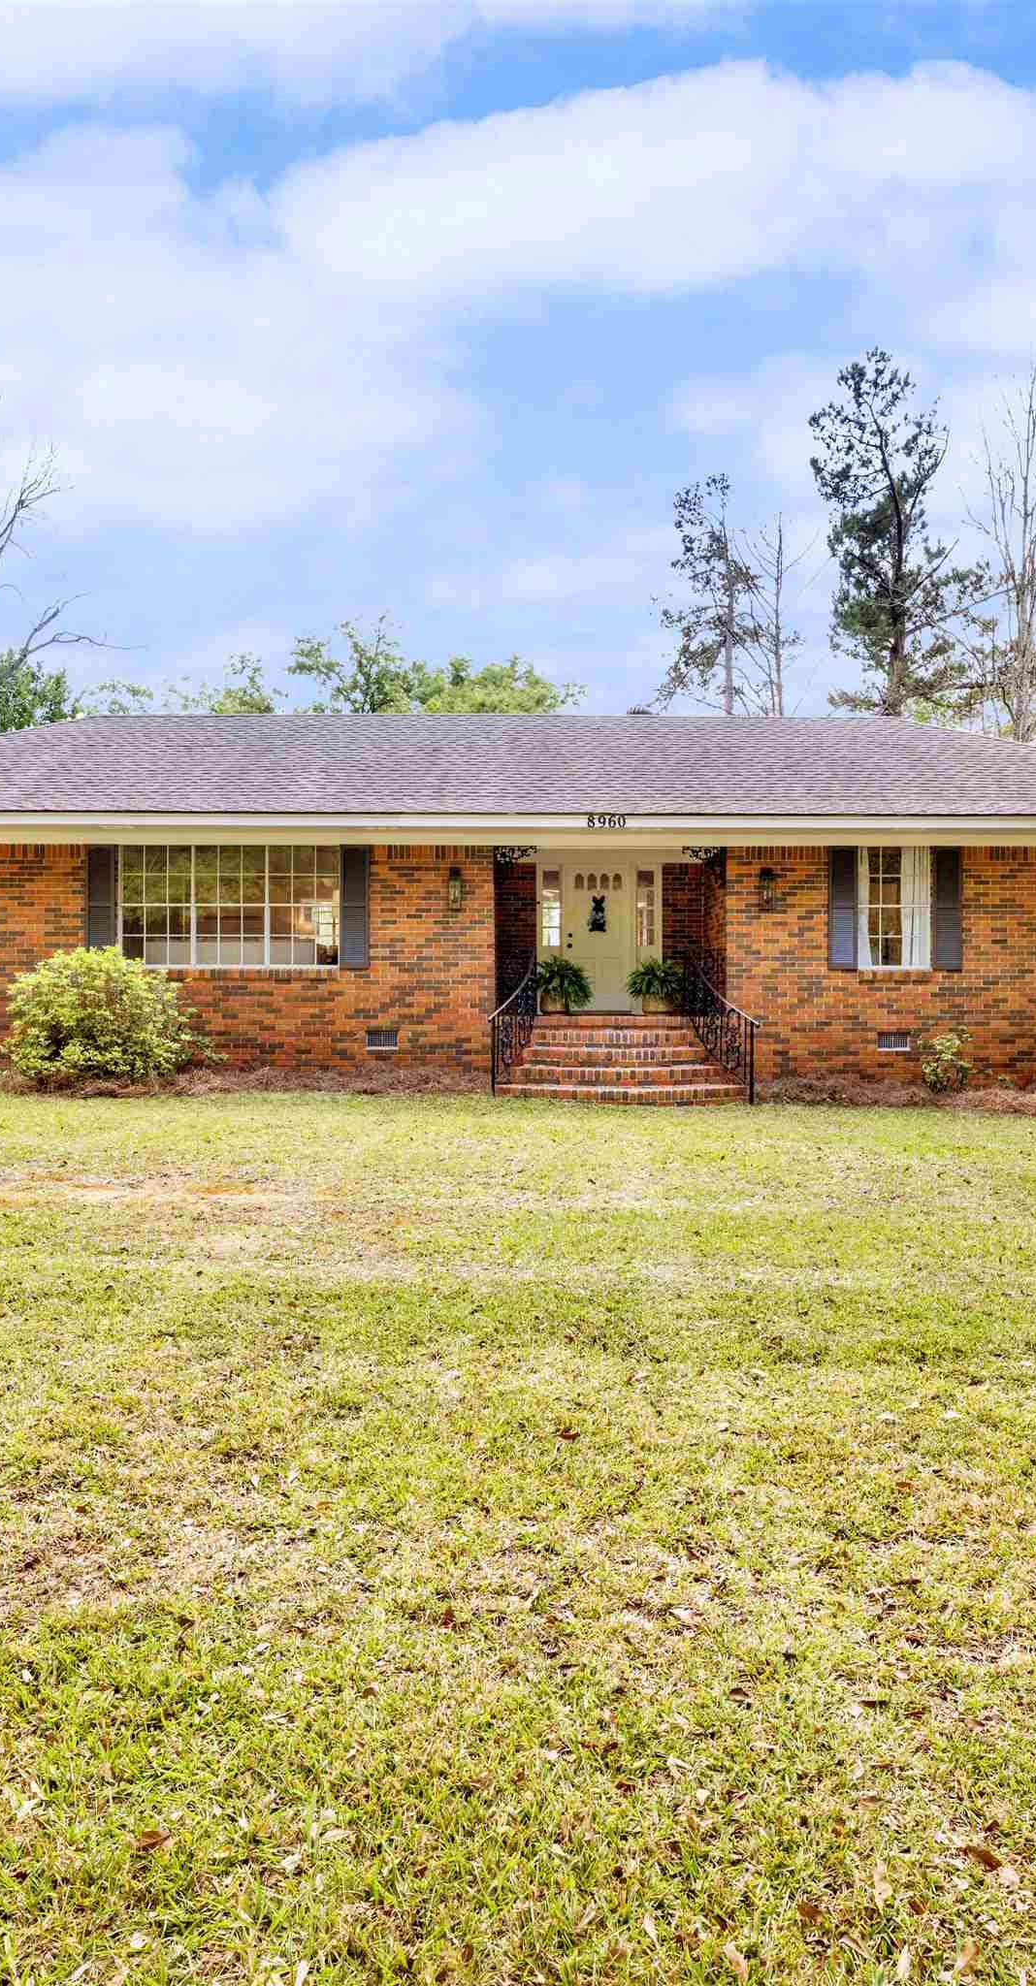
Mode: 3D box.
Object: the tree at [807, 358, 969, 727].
[{"bbox_3d":[11.290,-9.060,35.000,5.000,20.720,5.000,0,0,0],"label":"tree"}]

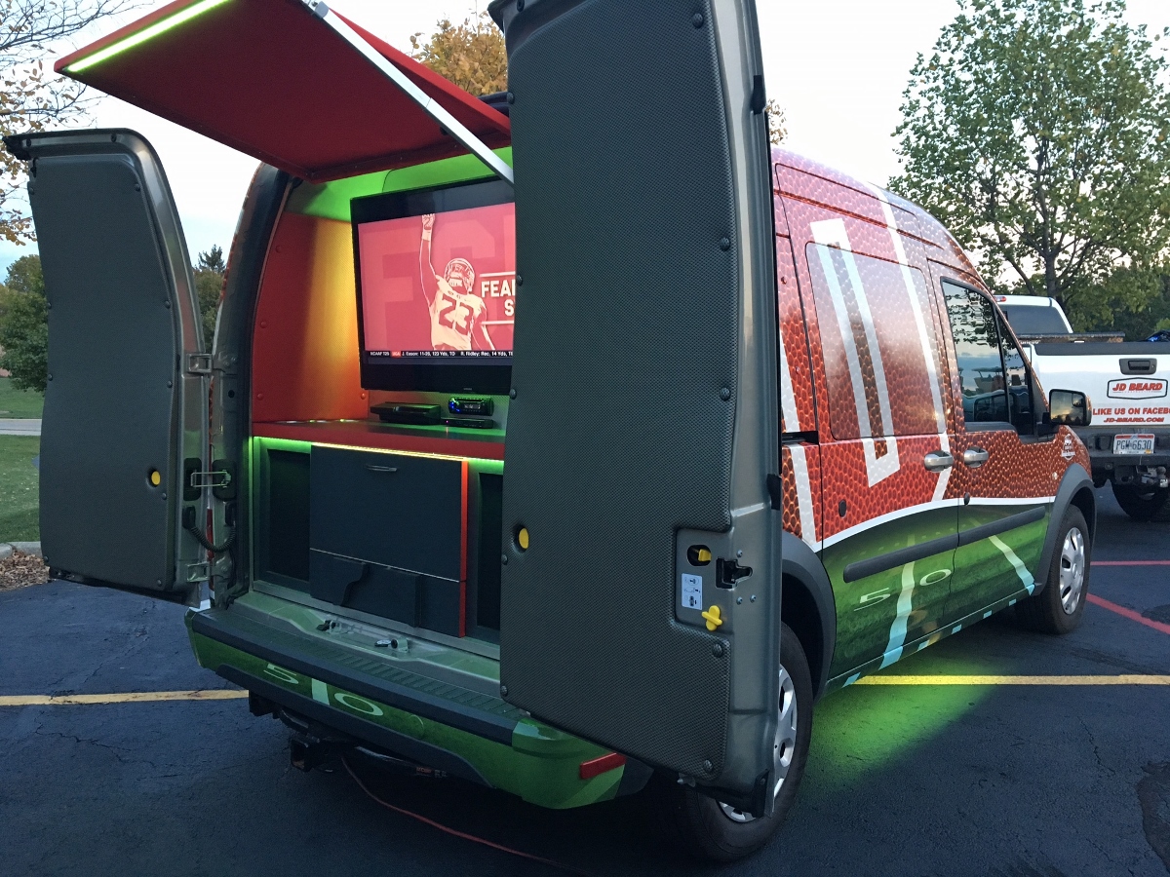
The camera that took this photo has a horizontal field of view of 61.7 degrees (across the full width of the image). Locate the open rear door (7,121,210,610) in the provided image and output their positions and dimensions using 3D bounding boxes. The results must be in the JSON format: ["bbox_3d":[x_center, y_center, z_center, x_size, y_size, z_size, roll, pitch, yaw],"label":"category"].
[{"bbox_3d":[-1.565,-0.230,3.219,0.780,1.480,0.210,3,4,29],"label":"open rear door"}]

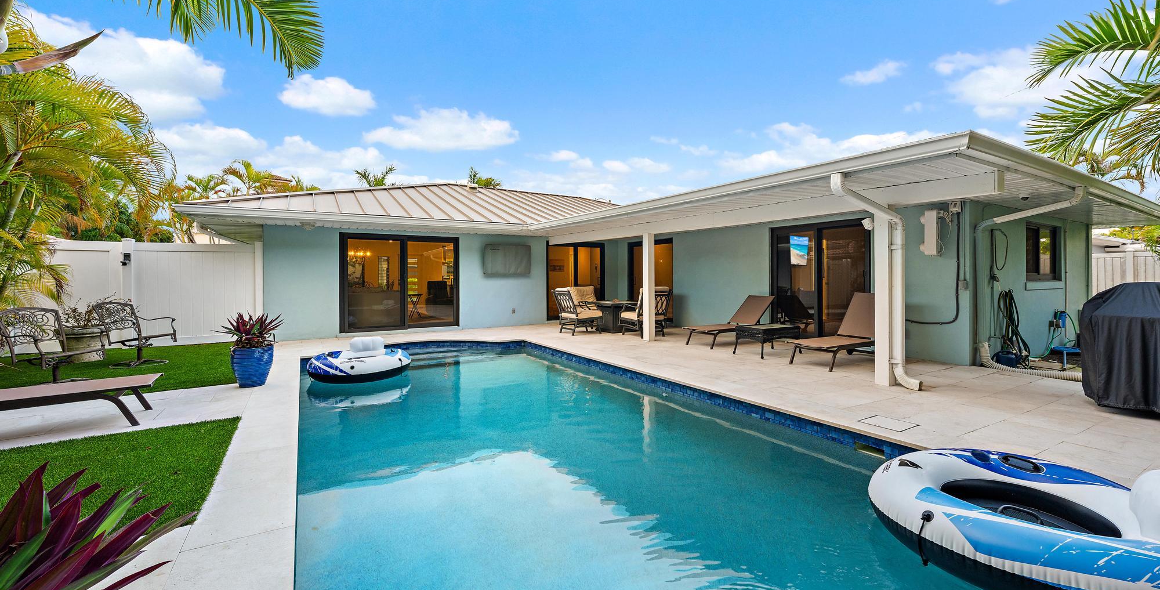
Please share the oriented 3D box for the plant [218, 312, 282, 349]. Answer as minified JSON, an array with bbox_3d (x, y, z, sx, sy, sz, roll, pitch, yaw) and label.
[{"bbox_3d":[-3.701,0.397,5.060,0.580,0.385,0.570,-2,3,-32],"label":"plant"}]

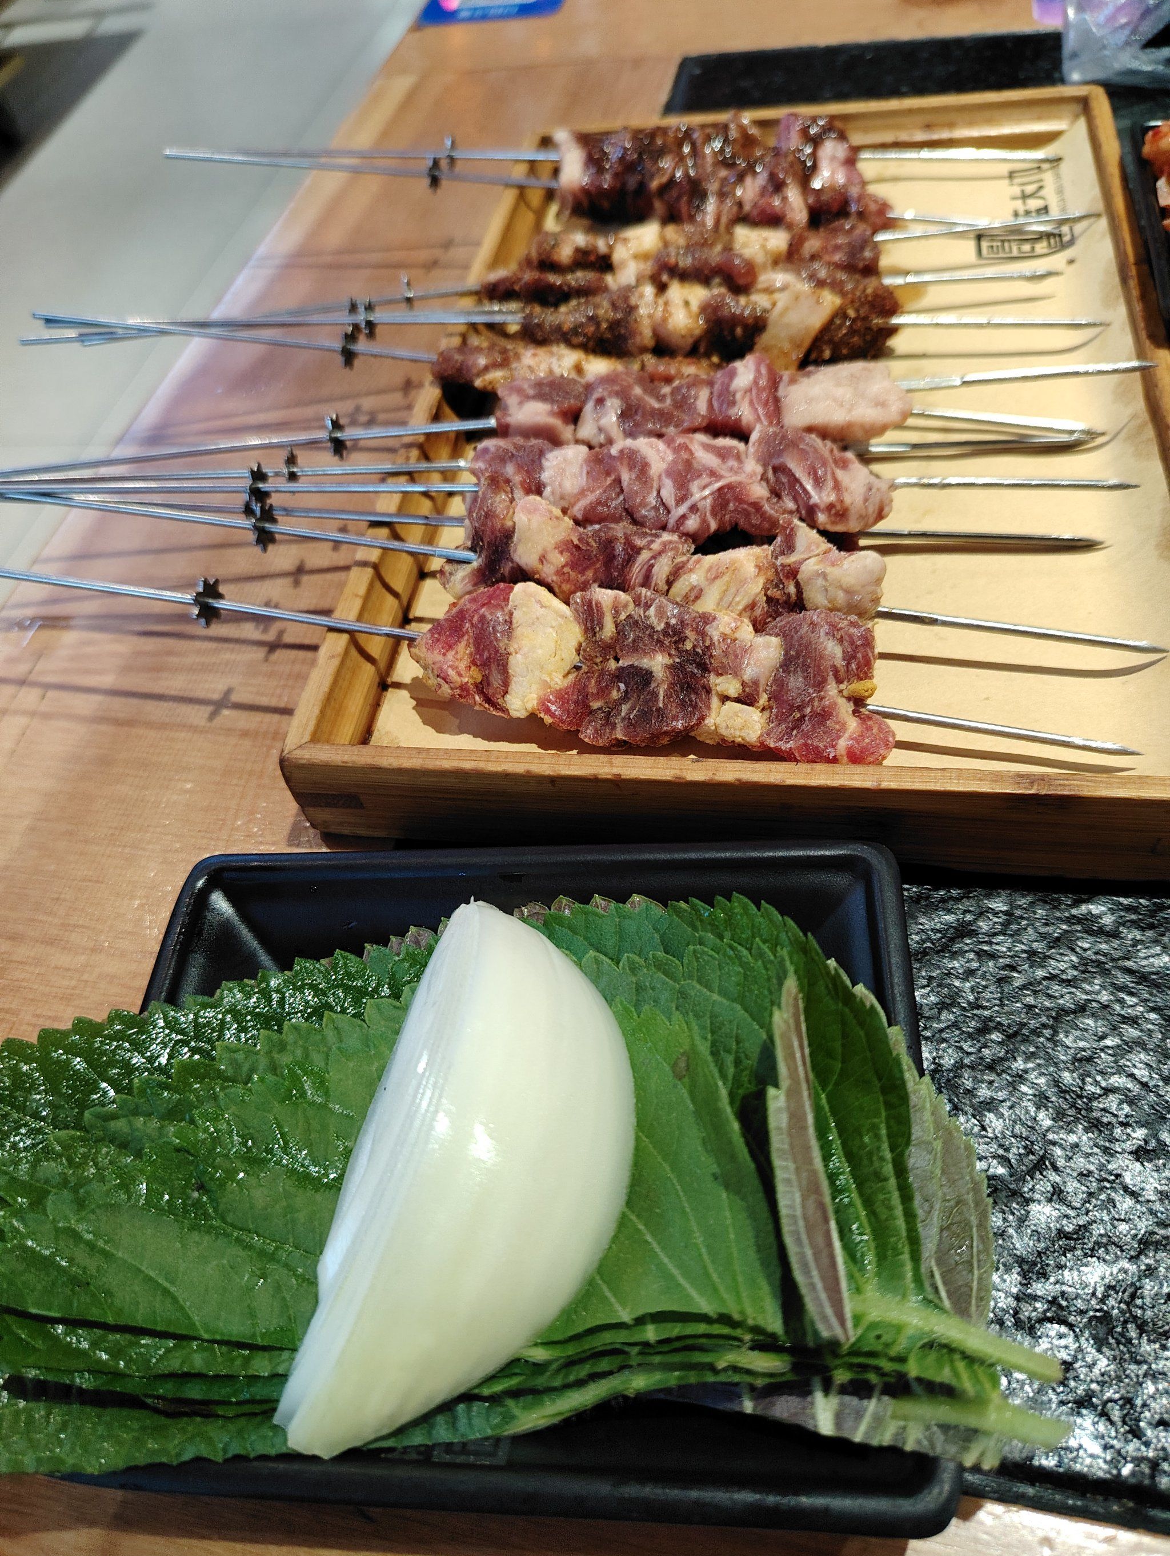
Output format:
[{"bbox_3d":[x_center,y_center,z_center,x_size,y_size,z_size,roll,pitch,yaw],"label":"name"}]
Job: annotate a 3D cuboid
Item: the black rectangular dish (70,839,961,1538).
[{"bbox_3d":[-0.016,0.077,0.225,0.164,0.034,0.127,-2,54,8],"label":"black rectangular dish"}]

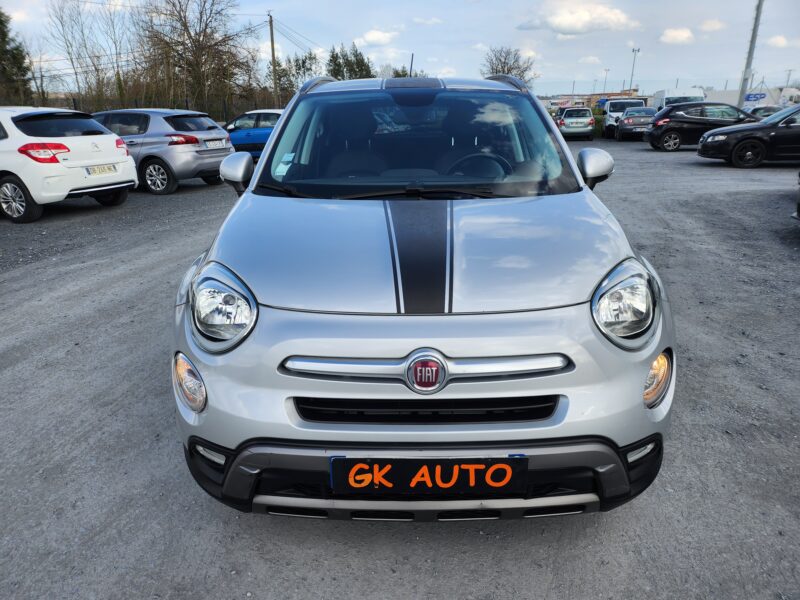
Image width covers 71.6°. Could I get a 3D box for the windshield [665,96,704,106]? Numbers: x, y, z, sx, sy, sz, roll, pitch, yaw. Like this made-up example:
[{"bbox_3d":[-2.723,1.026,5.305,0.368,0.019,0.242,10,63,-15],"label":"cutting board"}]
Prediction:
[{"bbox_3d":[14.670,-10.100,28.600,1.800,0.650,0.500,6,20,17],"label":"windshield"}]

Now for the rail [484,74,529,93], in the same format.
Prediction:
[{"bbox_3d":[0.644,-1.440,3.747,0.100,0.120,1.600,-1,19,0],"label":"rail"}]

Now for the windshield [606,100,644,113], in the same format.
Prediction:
[{"bbox_3d":[11.100,-9.470,27.200,1.650,0.580,0.500,6,20,16],"label":"windshield"}]

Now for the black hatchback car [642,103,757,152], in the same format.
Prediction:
[{"bbox_3d":[9.871,-5.419,17.328,3.960,1.460,1.760,4,20,12],"label":"black hatchback car"}]

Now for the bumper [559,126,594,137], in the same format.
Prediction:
[{"bbox_3d":[8.200,-7.800,25.680,1.630,0.440,0.400,5,20,16],"label":"bumper"}]

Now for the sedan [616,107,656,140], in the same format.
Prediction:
[{"bbox_3d":[10.750,-7.900,24.680,1.830,1.470,4.750,5,20,16],"label":"sedan"}]

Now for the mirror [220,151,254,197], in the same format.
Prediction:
[{"bbox_3d":[-0.838,-0.647,2.860,0.185,0.205,0.140,0,19,0],"label":"mirror"}]

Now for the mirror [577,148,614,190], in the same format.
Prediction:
[{"bbox_3d":[0.966,-0.672,2.787,0.200,0.190,0.150,-1,19,0],"label":"mirror"}]

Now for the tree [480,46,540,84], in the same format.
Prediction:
[{"bbox_3d":[9.155,-18.116,46.661,5.000,6.100,4.800,-1,19,0],"label":"tree"}]

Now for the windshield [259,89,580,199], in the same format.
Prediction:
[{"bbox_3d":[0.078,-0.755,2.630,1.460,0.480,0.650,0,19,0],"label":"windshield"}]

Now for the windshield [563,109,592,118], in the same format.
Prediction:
[{"bbox_3d":[8.230,-8.600,25.580,1.270,0.420,0.260,5,20,16],"label":"windshield"}]

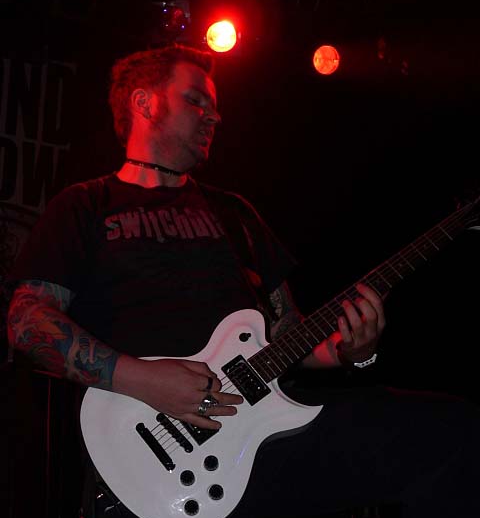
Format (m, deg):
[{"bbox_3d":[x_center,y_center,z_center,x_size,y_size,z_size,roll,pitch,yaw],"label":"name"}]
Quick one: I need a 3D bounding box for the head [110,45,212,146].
[{"bbox_3d":[-0.152,-0.312,1.320,0.215,0.245,0.170,15,1,25],"label":"head"}]

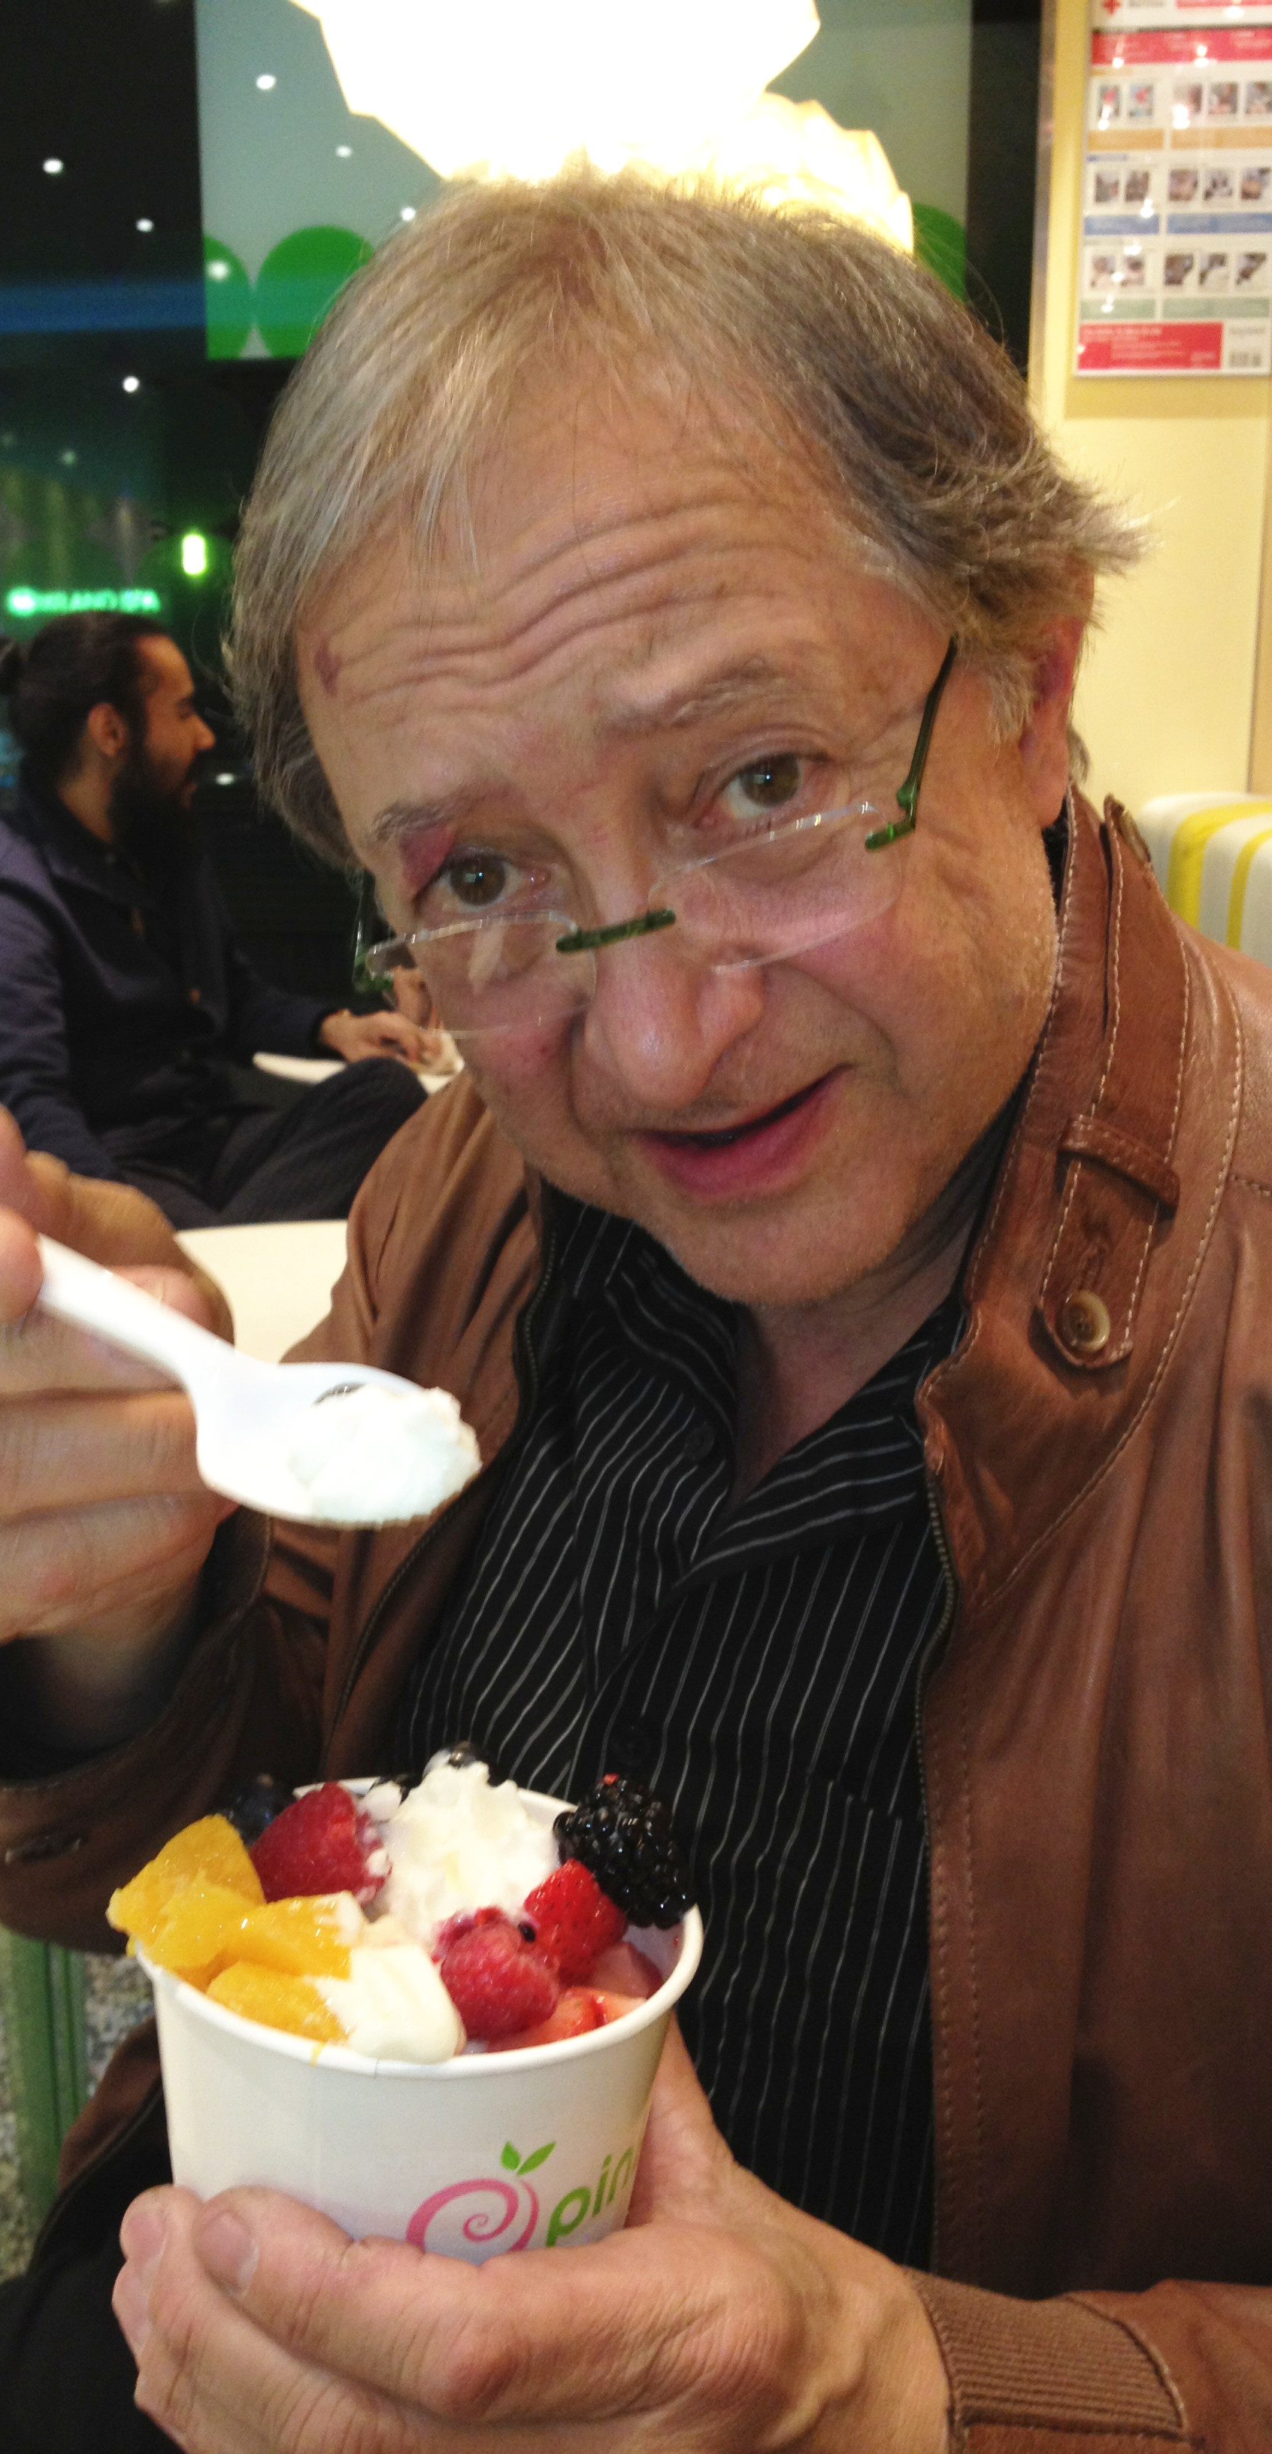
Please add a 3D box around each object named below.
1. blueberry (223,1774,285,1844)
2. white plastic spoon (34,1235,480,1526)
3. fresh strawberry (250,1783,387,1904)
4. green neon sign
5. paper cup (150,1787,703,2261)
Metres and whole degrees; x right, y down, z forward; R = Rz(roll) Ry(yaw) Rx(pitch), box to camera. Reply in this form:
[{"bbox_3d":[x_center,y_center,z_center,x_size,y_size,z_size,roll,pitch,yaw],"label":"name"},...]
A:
[{"bbox_3d":[-0.068,0.106,0.450,0.013,0.013,0.013,0,11,0],"label":"blueberry"},{"bbox_3d":[-0.081,0.015,0.425,0.135,0.018,0.033,23,46,23],"label":"white plastic spoon"},{"bbox_3d":[-0.056,0.110,0.438,0.024,0.024,0.024,0,13,0],"label":"fresh strawberry"},{"bbox_3d":[-8.456,-9.587,38.000,2.430,0.420,0.140,0,13,-3],"label":"green neon sign"},{"bbox_3d":[-0.039,0.147,0.435,0.097,0.062,0.097,4,13,-1],"label":"paper cup"}]

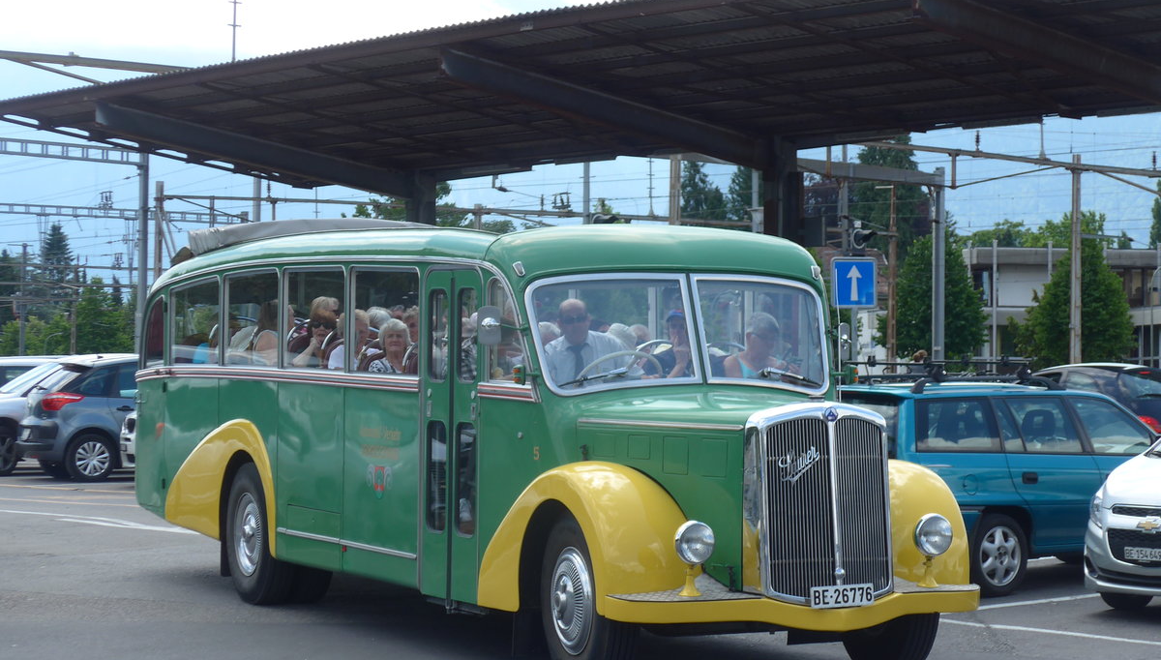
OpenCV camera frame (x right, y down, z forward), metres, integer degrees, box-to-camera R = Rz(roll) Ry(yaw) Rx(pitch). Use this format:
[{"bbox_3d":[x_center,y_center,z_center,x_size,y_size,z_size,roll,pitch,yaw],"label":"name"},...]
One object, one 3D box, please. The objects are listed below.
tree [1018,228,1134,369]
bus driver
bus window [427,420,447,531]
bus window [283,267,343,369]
[{"bbox_3d":[21.296,-1.075,140.000,5.079,6.635,5.079,0,0,0],"label":"tree"},{"bbox_3d":[0.078,0.463,18.747,0.560,1.300,0.850,0,0,-24],"label":"bus driver"},{"bbox_3d":[-0.814,0.843,18.848,0.050,0.650,0.340,0,0,-24],"label":"bus window"},{"bbox_3d":[-1.702,-0.078,20.871,0.050,0.643,1.176,0,0,-24],"label":"bus window"}]

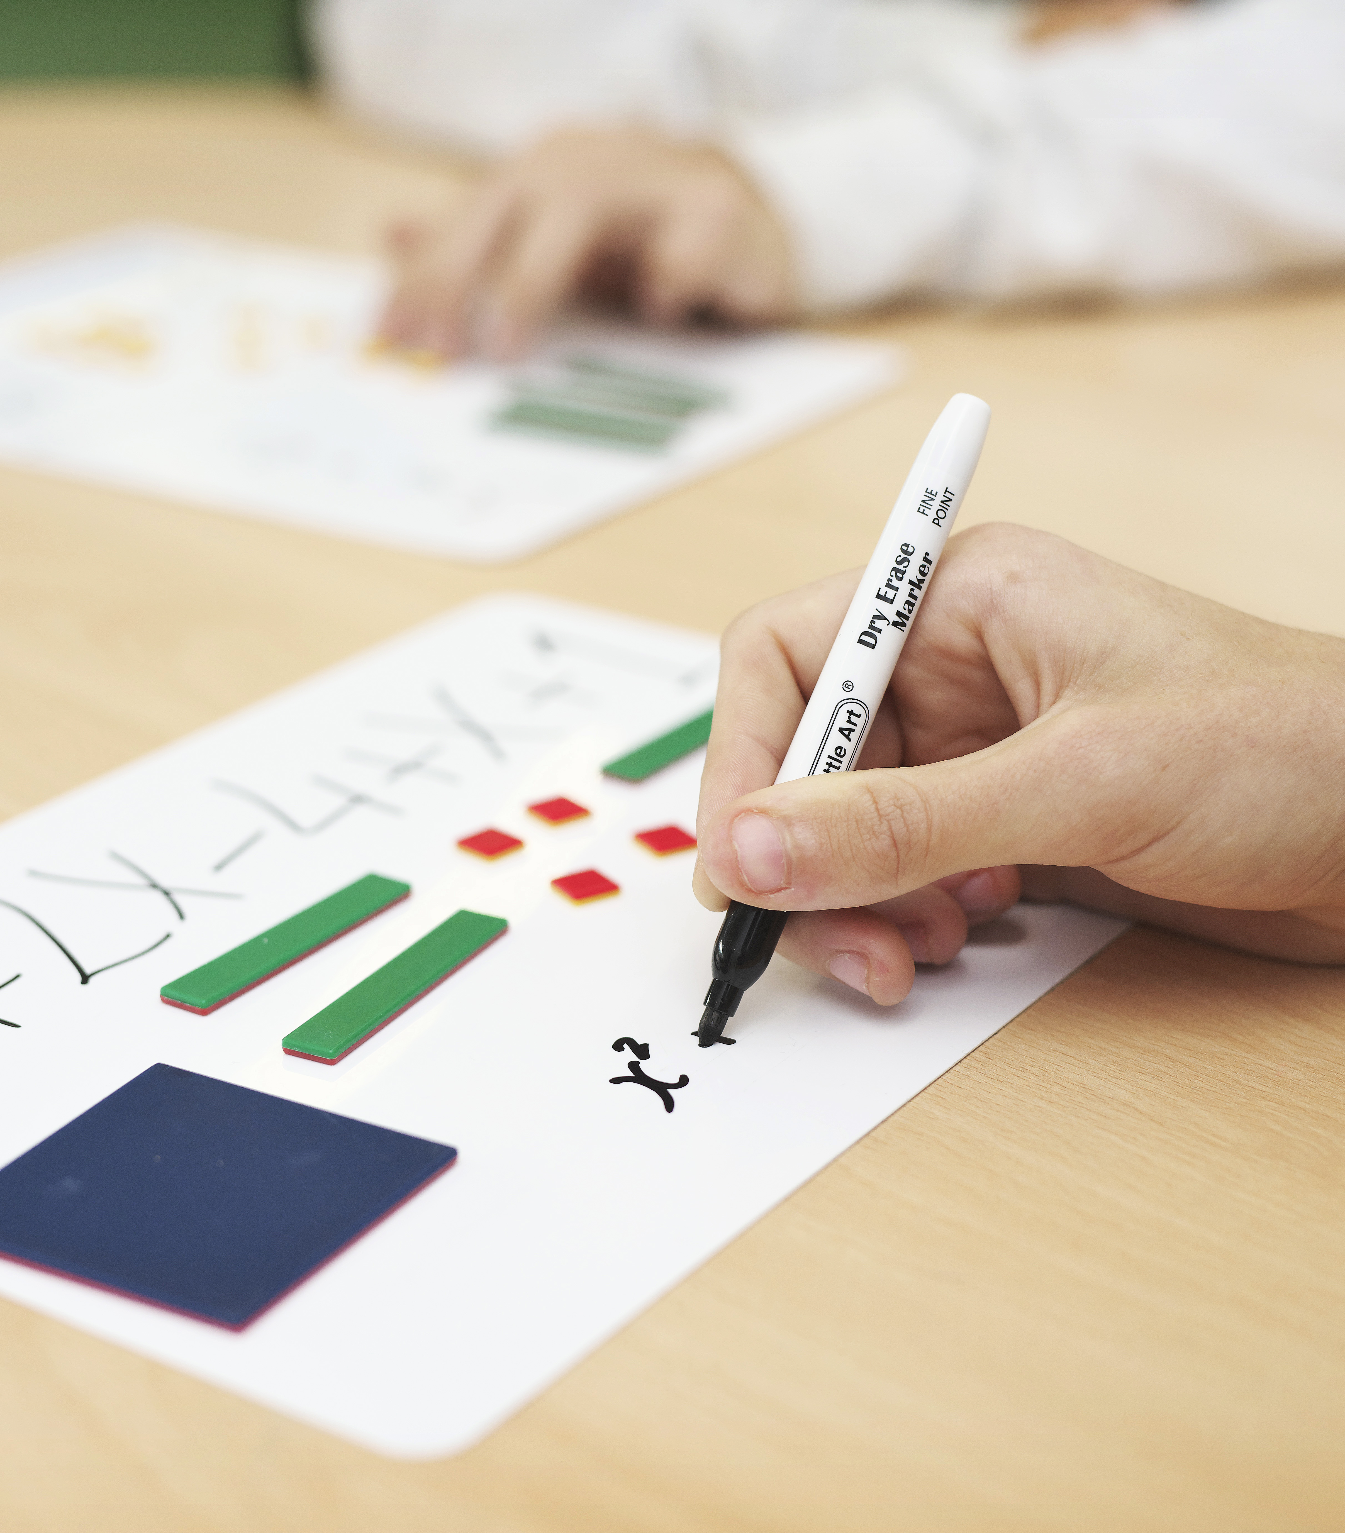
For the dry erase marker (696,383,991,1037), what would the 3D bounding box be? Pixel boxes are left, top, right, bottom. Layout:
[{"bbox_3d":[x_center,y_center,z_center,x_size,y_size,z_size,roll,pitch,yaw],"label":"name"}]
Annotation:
[{"bbox_3d":[0.031,-0.010,0.582,0.013,0.133,0.013,23,-14,2],"label":"dry erase marker"}]

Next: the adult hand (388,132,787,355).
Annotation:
[{"bbox_3d":[-0.029,-0.169,1.000,0.135,0.058,0.090,-15,28,-32],"label":"adult hand"}]

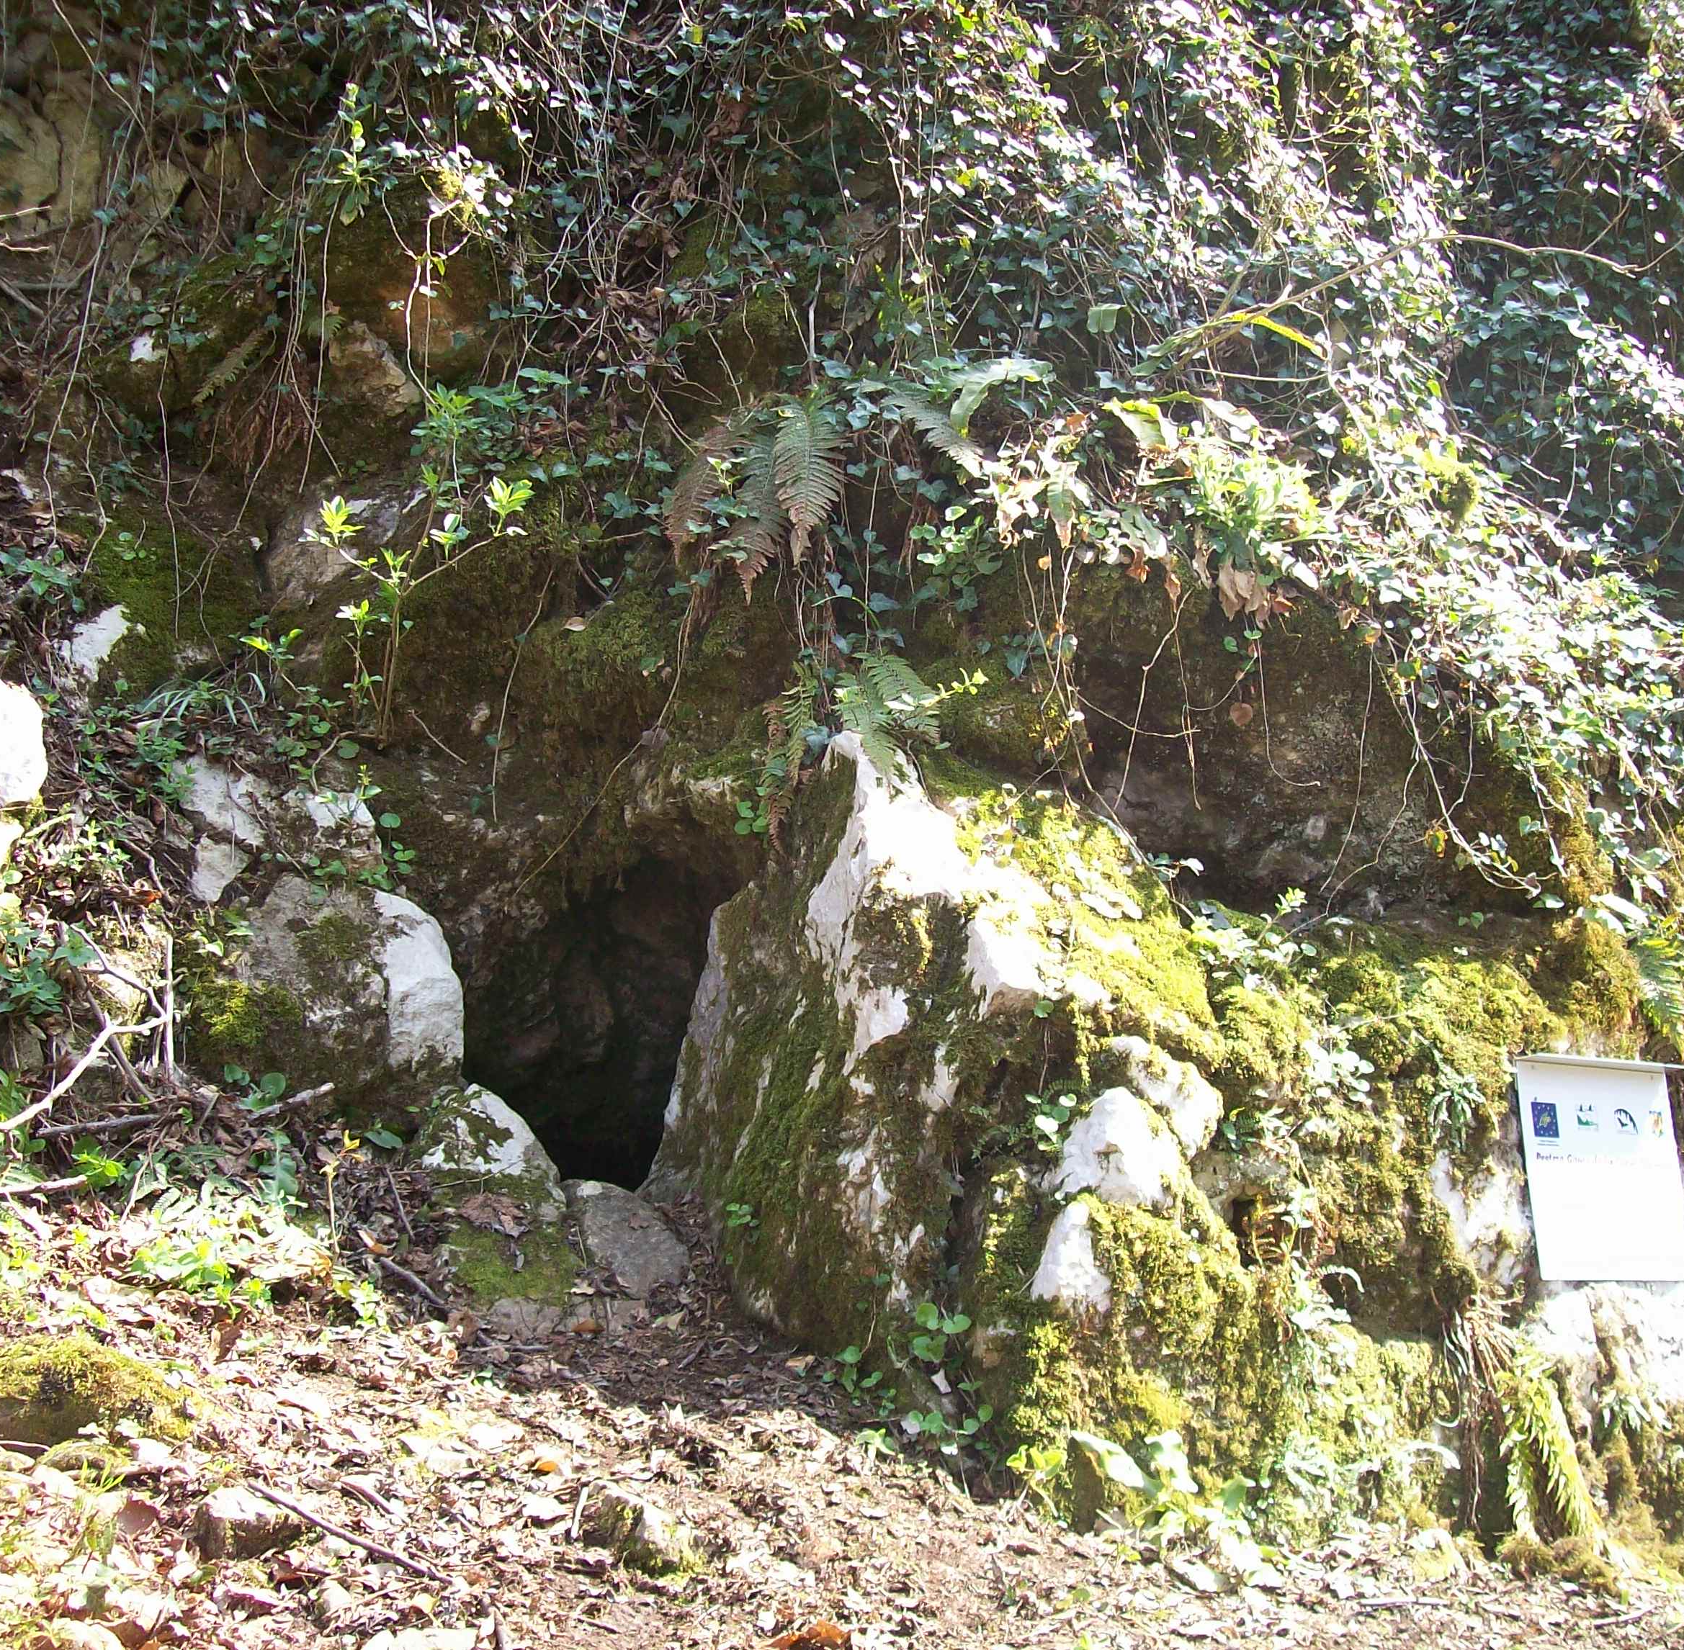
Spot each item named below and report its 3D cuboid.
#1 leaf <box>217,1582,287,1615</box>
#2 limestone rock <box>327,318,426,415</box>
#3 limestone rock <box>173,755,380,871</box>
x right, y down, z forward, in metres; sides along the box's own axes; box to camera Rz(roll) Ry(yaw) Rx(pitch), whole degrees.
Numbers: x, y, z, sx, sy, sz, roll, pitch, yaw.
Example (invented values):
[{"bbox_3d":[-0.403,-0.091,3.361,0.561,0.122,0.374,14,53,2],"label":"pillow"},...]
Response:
[{"bbox_3d":[-0.968,1.266,3.750,0.110,0.040,0.080,0,2,0],"label":"leaf"},{"bbox_3d":[-1.183,-1.165,5.800,0.250,0.240,0.190,-1,2,-15],"label":"limestone rock"},{"bbox_3d":[-1.384,-0.029,5.600,0.509,0.268,0.340,0,-2,0],"label":"limestone rock"}]

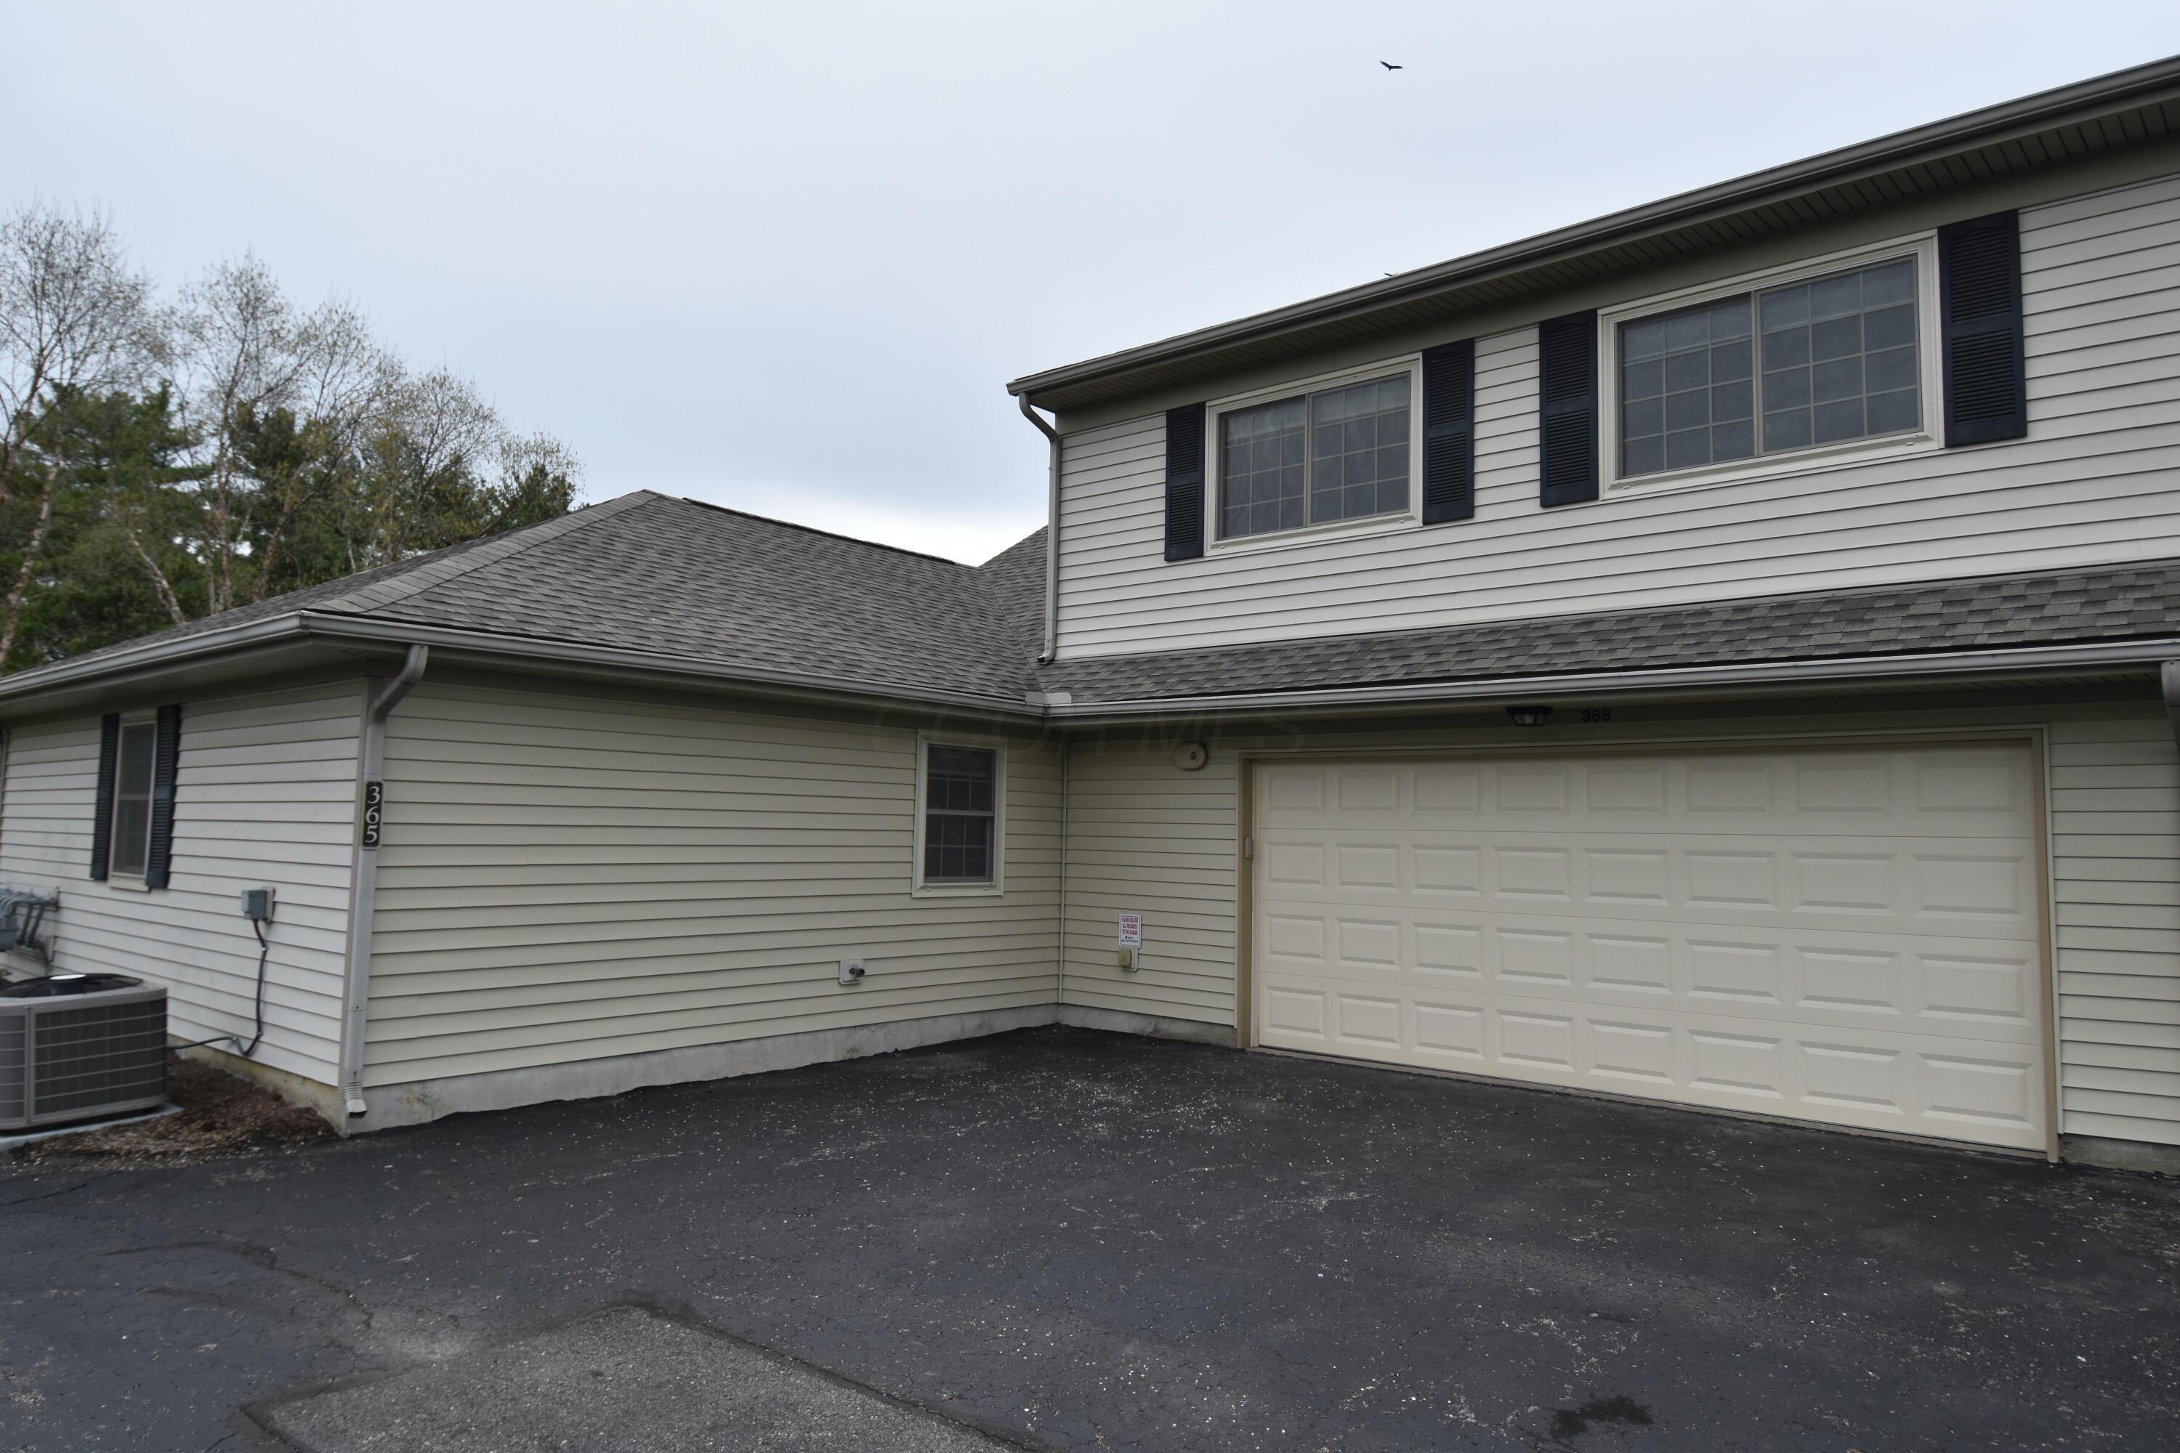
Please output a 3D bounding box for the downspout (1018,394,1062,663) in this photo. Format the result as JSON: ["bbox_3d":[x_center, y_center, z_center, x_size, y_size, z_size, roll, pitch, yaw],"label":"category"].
[{"bbox_3d":[-0.451,-1.731,11.162,0.085,2.324,0.509,-2,-6,39],"label":"downspout"}]

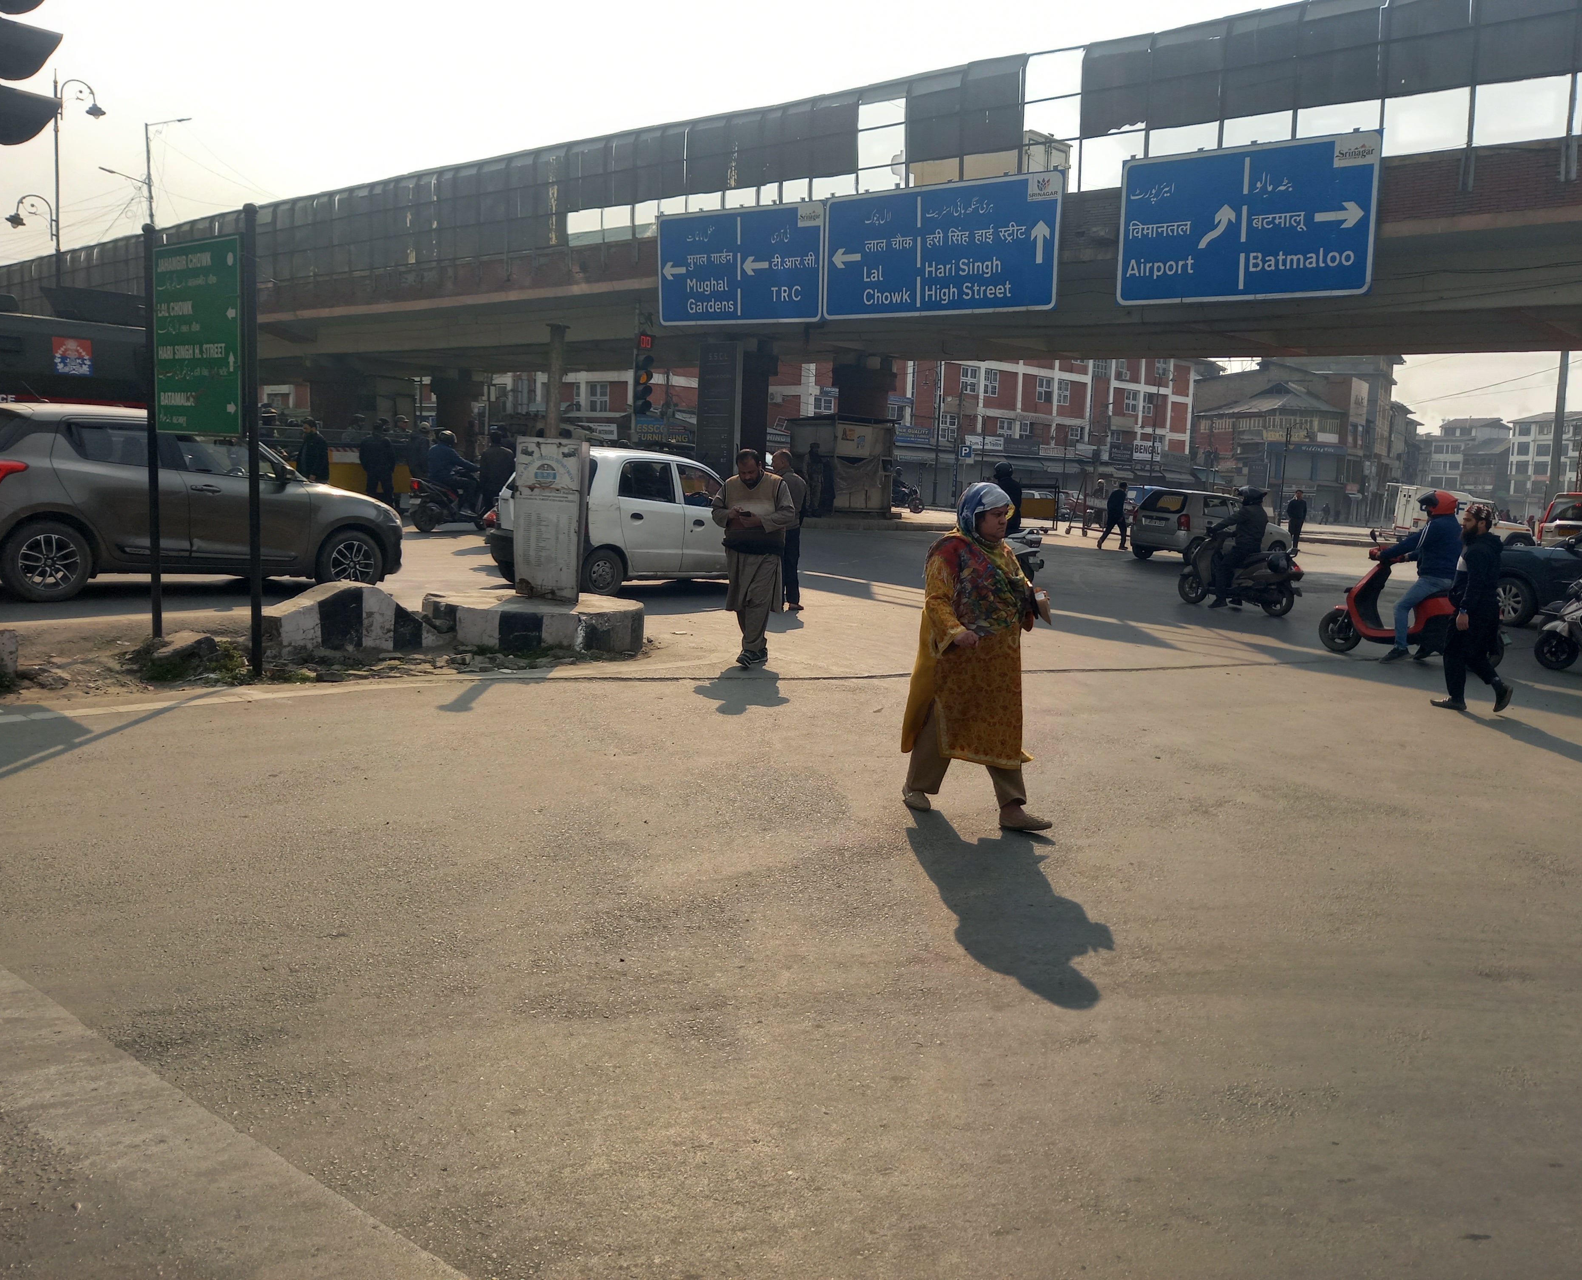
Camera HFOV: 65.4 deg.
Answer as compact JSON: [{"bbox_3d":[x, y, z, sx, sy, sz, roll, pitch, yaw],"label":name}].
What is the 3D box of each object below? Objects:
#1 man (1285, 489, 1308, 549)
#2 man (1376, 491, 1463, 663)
[{"bbox_3d":[14.100,-3.347,34.300,0.540,1.700,0.360,5,7,24],"label":"man"},{"bbox_3d":[6.440,-0.670,12.650,0.850,1.680,0.600,6,8,21],"label":"man"}]

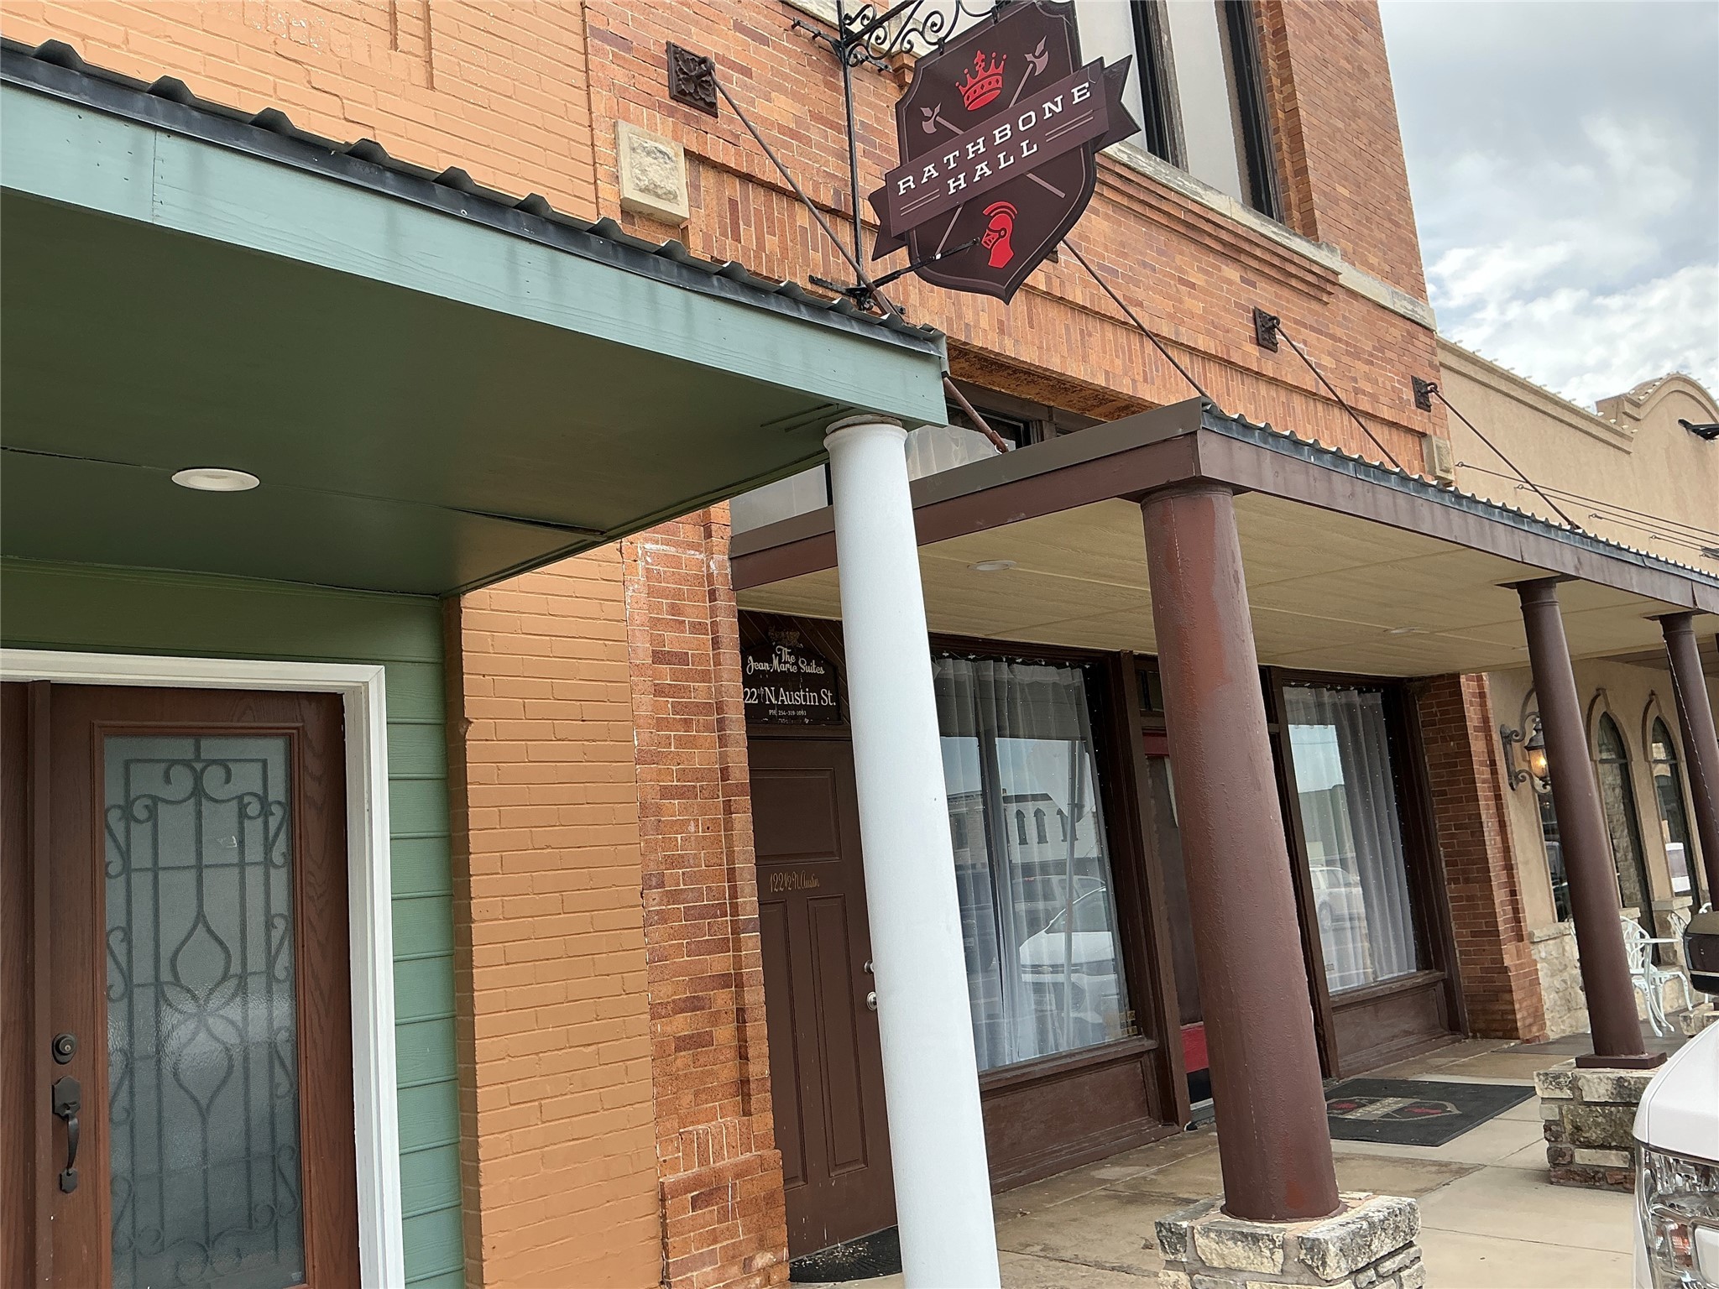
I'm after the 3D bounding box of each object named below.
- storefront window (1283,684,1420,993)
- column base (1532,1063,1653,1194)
[{"bbox_3d":[3.515,1.345,9.852,1.480,2.060,0.120,4,-13,-45],"label":"storefront window"},{"bbox_3d":[3.187,1.971,5.744,0.540,0.460,0.540,4,-13,-45],"label":"column base"}]

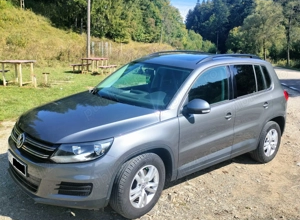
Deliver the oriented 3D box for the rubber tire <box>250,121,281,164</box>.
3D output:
[{"bbox_3d":[1.793,0.502,4.894,0.680,0.680,0.225,-7,14,-42],"label":"rubber tire"}]

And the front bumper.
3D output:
[{"bbox_3d":[-1.133,0.559,3.242,0.540,0.530,1.780,-7,14,-42],"label":"front bumper"}]

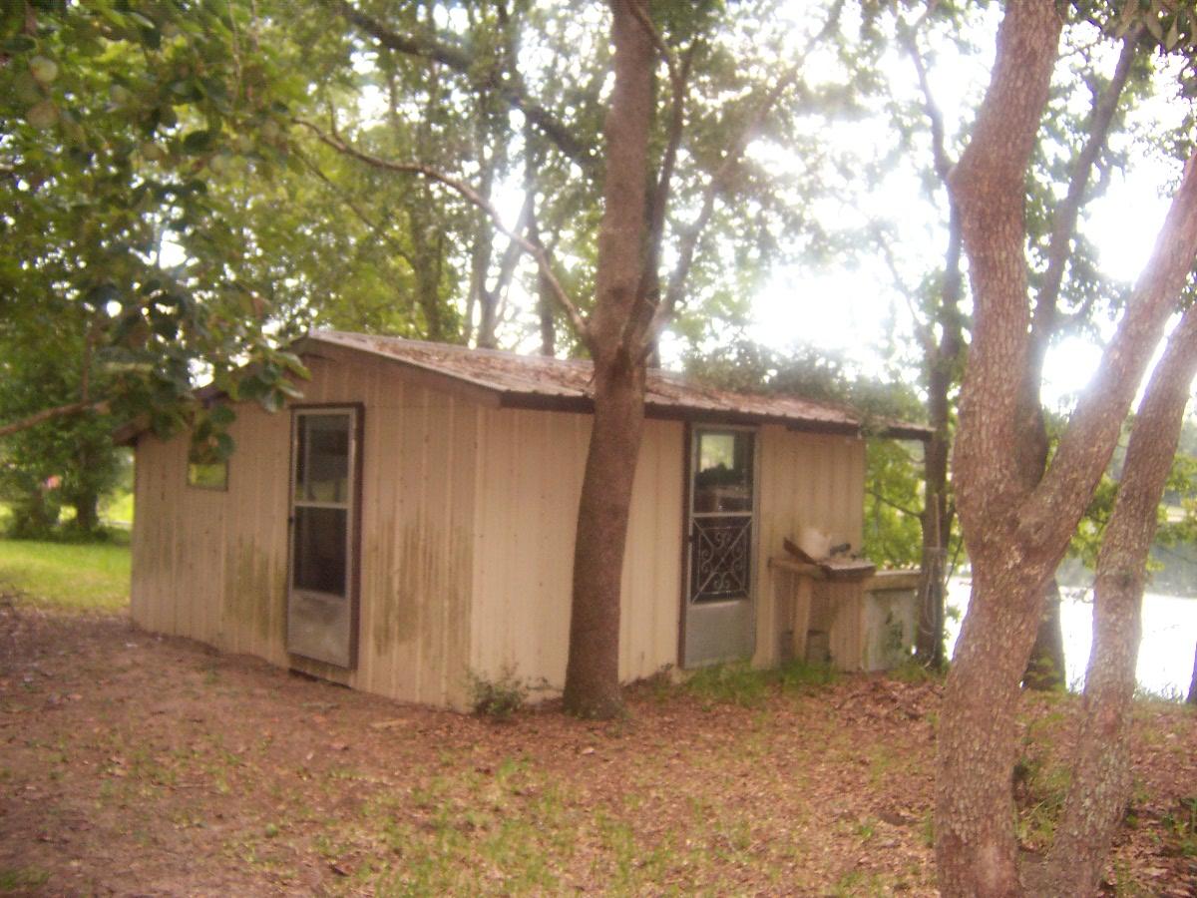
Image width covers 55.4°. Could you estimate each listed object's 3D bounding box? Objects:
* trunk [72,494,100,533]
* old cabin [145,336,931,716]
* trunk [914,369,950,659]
[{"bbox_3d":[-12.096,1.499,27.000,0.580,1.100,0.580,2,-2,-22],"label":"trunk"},{"bbox_3d":[-0.963,0.585,11.732,5.400,2.880,6.490,3,-3,-44],"label":"old cabin"},{"bbox_3d":[3.333,0.633,11.400,0.330,3.100,0.330,1,-2,16],"label":"trunk"}]

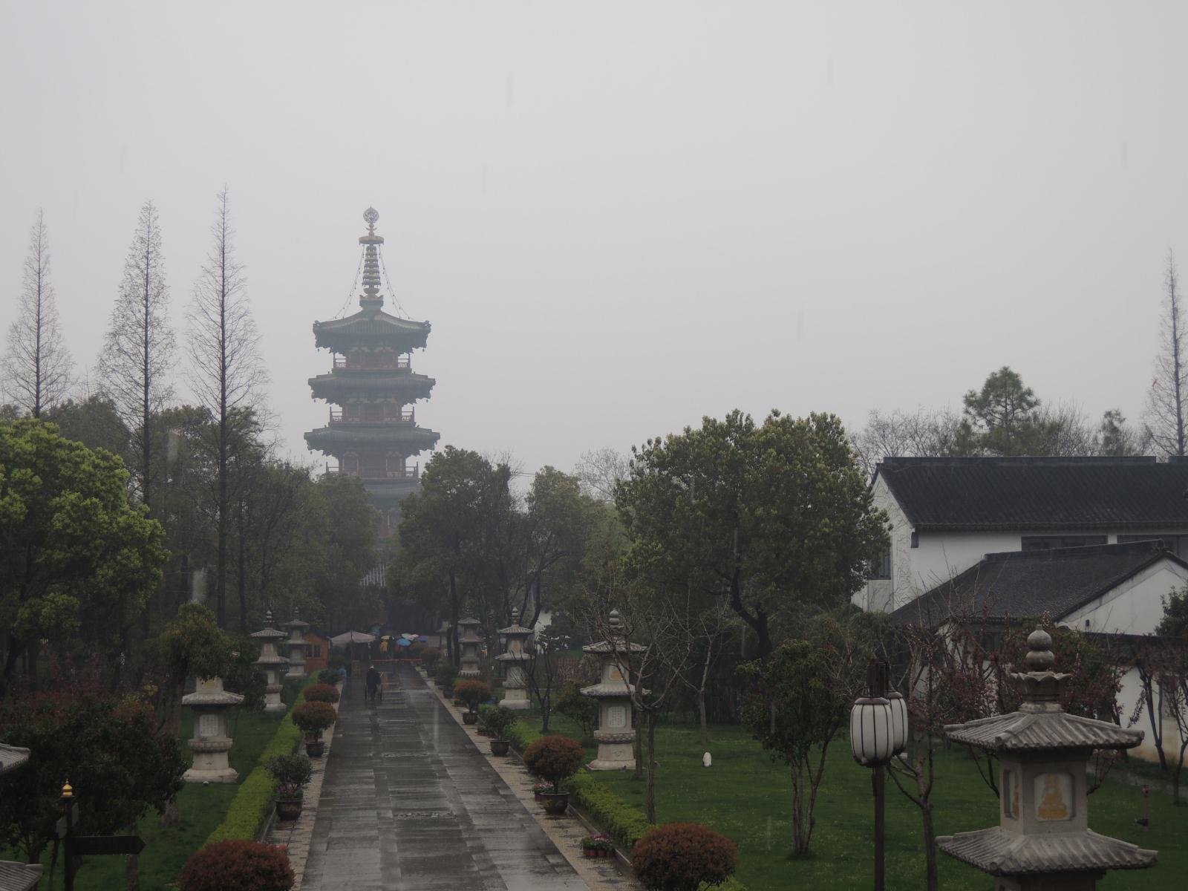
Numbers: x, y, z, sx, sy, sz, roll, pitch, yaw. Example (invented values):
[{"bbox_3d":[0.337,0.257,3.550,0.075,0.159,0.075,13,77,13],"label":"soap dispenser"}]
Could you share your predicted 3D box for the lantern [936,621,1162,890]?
[{"bbox_3d":[4.407,3.902,18.500,1.600,4.250,1.600,1,-5,-7],"label":"lantern"}]

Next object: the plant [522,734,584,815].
[{"bbox_3d":[-0.879,7.161,41.079,1.280,1.650,1.280,0,-5,-1],"label":"plant"}]

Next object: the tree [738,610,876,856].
[{"bbox_3d":[3.831,5.171,33.946,2.350,4.250,2.200,-1,-5,6],"label":"tree"}]

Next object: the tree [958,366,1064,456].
[{"bbox_3d":[22.820,4.408,105.355,6.000,17.803,6.000,0,-5,-7],"label":"tree"}]

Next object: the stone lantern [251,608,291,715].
[{"bbox_3d":[-14.074,9.408,82.404,1.620,4.497,1.620,0,-5,-7],"label":"stone lantern"}]

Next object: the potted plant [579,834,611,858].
[{"bbox_3d":[0.025,7.223,34.195,0.540,0.400,0.280,1,-5,-7],"label":"potted plant"}]

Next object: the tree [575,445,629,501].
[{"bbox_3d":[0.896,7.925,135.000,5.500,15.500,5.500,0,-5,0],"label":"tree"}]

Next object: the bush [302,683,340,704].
[{"bbox_3d":[-9.727,8.987,67.287,1.300,0.900,1.300,1,-5,-8],"label":"bush"}]

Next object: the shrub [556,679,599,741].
[{"bbox_3d":[-0.542,9.157,65.619,1.700,2.069,1.700,0,-5,-7],"label":"shrub"}]

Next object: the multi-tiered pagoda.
[{"bbox_3d":[-22.126,-1.834,188.433,15.000,44.473,15.000,0,-5,-7],"label":"multi-tiered pagoda"}]

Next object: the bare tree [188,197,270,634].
[{"bbox_3d":[-16.377,0.175,84.000,3.600,22.600,3.600,1,-5,-11],"label":"bare tree"}]

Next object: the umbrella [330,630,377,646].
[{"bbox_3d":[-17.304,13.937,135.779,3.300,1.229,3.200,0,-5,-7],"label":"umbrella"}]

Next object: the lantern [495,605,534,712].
[{"bbox_3d":[-3.641,9.540,84.824,1.600,4.507,1.600,0,-5,-7],"label":"lantern"}]

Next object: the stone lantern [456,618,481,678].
[{"bbox_3d":[-7.334,11.548,111.302,1.400,4.200,1.400,1,-5,-7],"label":"stone lantern"}]

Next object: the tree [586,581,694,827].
[{"bbox_3d":[0.956,5.319,38.501,2.150,4.700,2.000,0,-5,1],"label":"tree"}]

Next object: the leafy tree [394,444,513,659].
[{"bbox_3d":[-9.766,7.819,130.244,7.800,15.497,7.400,0,-5,-7],"label":"leafy tree"}]

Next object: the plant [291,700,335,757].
[{"bbox_3d":[-8.665,8.794,58.523,1.350,1.720,1.350,0,-5,-7],"label":"plant"}]

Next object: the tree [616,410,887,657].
[{"bbox_3d":[6.076,4.688,73.113,10.200,12.133,9.600,0,-5,-7],"label":"tree"}]

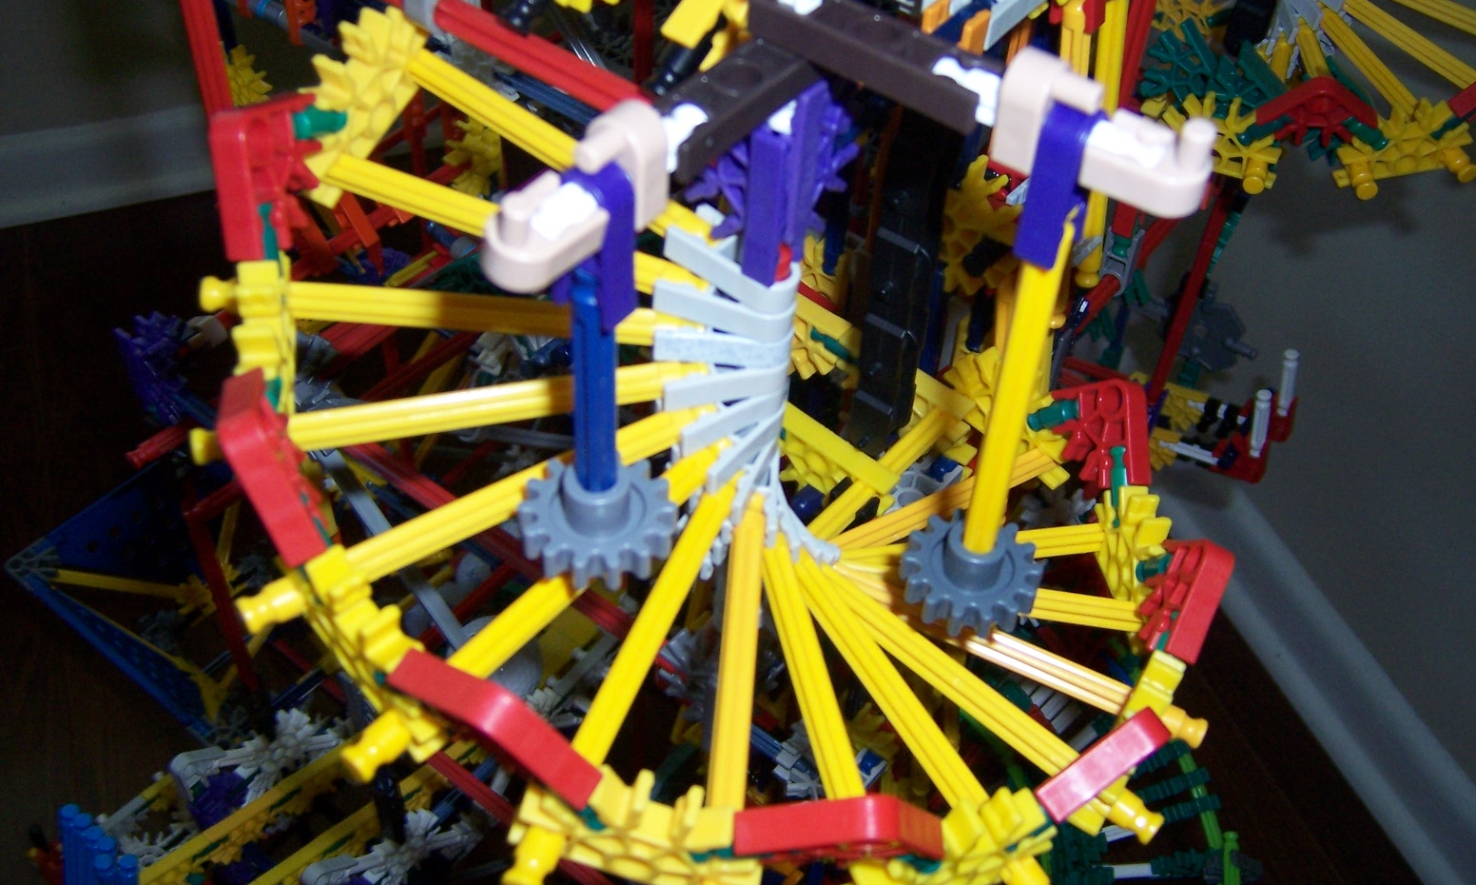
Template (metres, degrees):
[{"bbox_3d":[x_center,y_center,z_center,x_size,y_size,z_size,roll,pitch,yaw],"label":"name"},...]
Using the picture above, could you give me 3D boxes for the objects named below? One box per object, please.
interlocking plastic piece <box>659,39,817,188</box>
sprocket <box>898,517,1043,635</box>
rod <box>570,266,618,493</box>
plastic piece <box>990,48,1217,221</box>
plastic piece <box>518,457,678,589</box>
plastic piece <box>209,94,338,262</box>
[{"bbox_3d":[0.000,-0.048,0.196,0.009,0.006,0.036,33,55,22],"label":"interlocking plastic piece"},{"bbox_3d":[0.043,0.022,0.254,0.025,0.013,0.025,1,49,-1],"label":"sprocket"},{"bbox_3d":[-0.021,-0.006,0.207,0.006,0.054,0.006,32,53,23],"label":"rod"},{"bbox_3d":[0.048,-0.039,0.180,0.028,0.016,0.009,29,53,19],"label":"plastic piece"},{"bbox_3d":[-0.022,0.010,0.225,0.025,0.013,0.025,2,47,-2],"label":"plastic piece"},{"bbox_3d":[-0.077,-0.044,0.233,0.006,0.023,0.023,3,19,9],"label":"plastic piece"}]

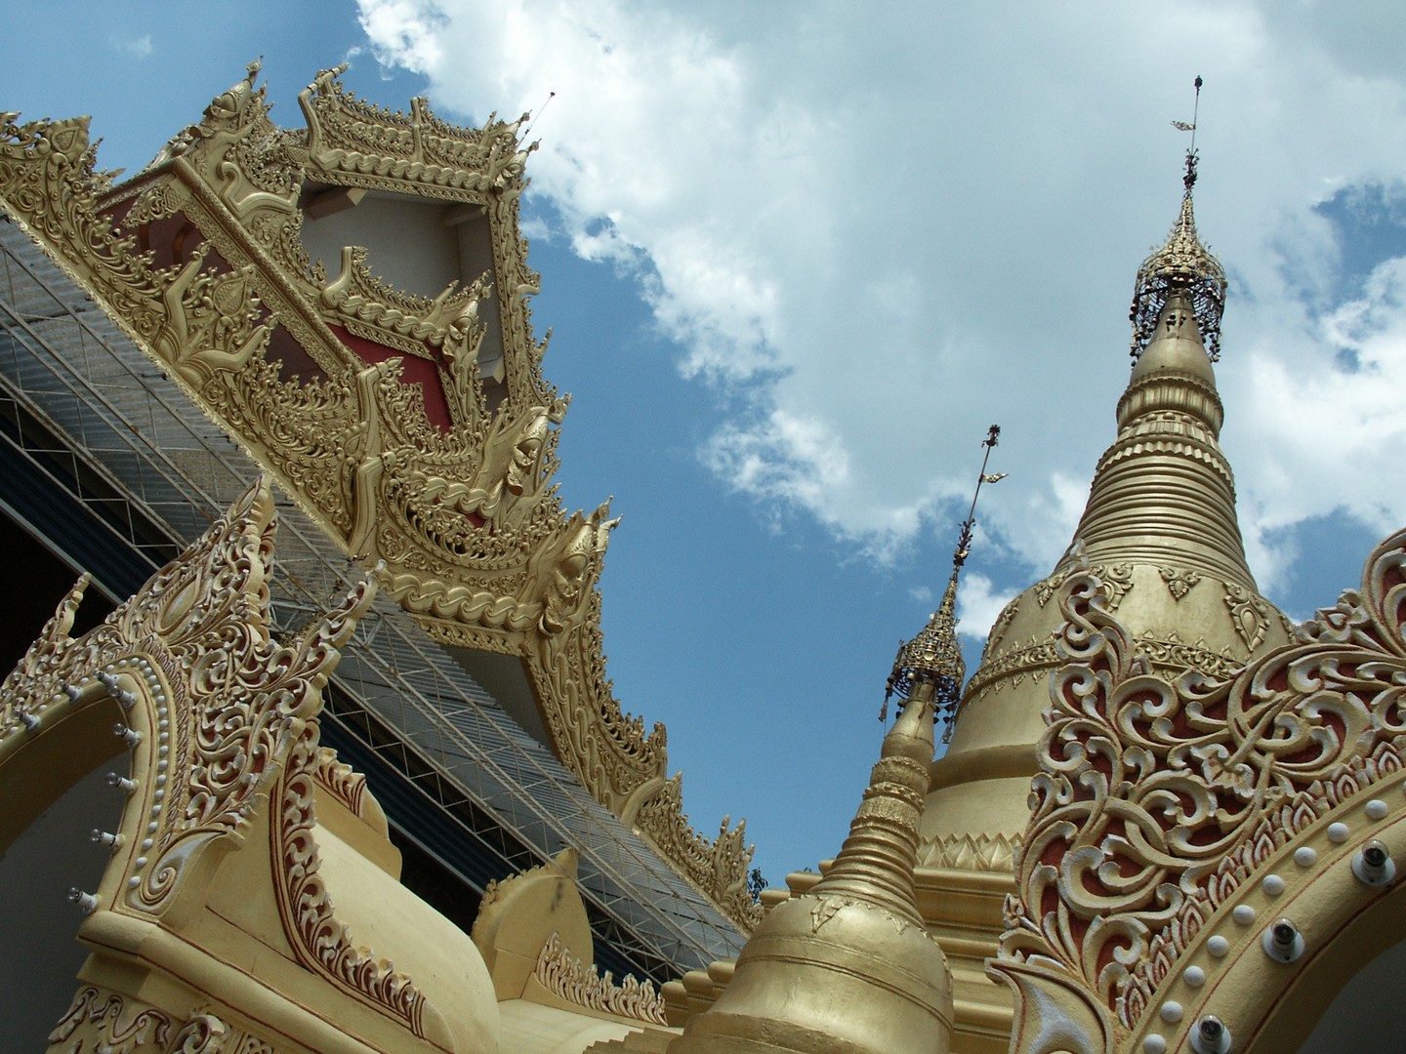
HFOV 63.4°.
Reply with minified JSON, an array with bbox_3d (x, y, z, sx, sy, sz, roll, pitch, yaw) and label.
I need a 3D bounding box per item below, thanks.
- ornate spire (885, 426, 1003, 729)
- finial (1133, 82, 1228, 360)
[{"bbox_3d":[1.149,0.145,5.135,0.308,1.934,0.308,14,-42,13],"label":"ornate spire"},{"bbox_3d":[6.841,-4.666,16.029,1.165,7.927,1.165,5,-45,22],"label":"finial"}]

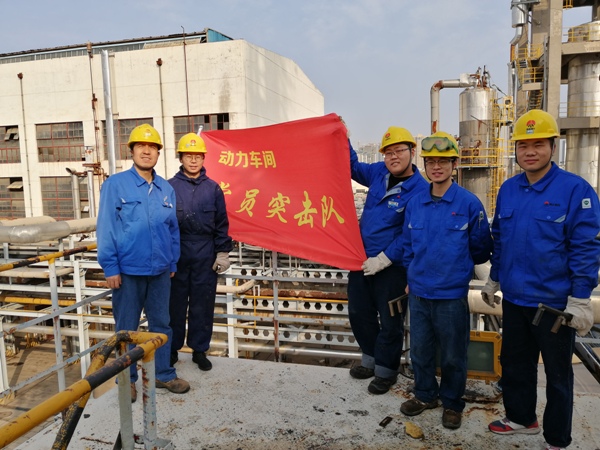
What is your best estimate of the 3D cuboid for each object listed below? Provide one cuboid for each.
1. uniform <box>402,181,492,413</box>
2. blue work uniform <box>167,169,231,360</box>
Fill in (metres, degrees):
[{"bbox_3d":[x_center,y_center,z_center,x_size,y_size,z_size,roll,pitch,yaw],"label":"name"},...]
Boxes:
[{"bbox_3d":[0.889,0.420,2.820,0.480,1.362,0.290,3,7,34],"label":"uniform"},{"bbox_3d":[-0.850,0.302,3.700,0.540,1.502,0.290,-3,6,-14],"label":"blue work uniform"}]

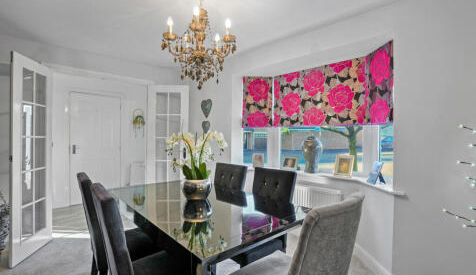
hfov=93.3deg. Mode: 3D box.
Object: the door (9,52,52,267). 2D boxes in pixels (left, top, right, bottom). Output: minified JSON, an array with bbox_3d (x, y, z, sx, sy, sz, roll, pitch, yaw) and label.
[{"bbox_3d":[-2.155,0.215,2.365,0.045,1.990,0.585,0,0,-9],"label":"door"}]

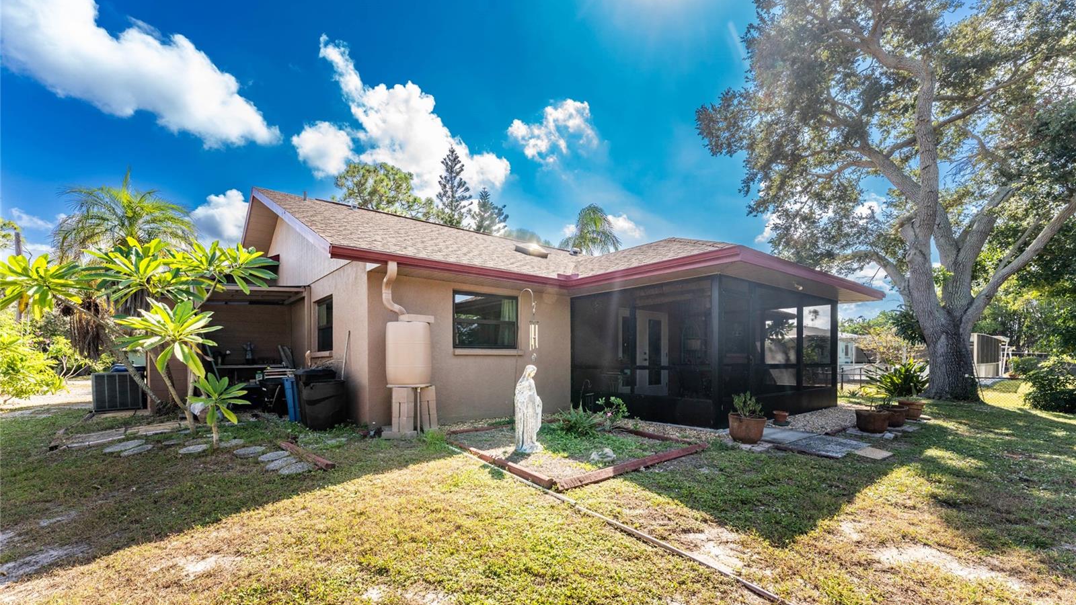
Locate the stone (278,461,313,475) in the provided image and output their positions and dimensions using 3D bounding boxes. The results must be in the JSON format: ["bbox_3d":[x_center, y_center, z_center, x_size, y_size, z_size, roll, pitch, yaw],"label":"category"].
[{"bbox_3d":[-2.481,1.698,4.280,0.320,0.050,0.320,5,-8,-36],"label":"stone"}]

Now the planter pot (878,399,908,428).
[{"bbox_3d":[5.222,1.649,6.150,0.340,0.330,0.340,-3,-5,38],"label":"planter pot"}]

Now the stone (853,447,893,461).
[{"bbox_3d":[3.904,1.768,4.850,0.360,0.050,0.280,1,-3,-30],"label":"stone"}]

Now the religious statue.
[{"bbox_3d":[-0.117,1.273,5.050,0.360,1.040,0.300,2,-3,-41],"label":"religious statue"}]

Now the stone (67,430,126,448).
[{"bbox_3d":[-6.038,1.877,5.750,0.600,0.060,0.580,-3,-4,45],"label":"stone"}]

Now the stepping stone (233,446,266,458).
[{"bbox_3d":[-3.403,1.760,4.930,0.320,0.050,0.320,5,-8,-36],"label":"stepping stone"}]

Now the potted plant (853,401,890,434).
[{"bbox_3d":[4.883,1.666,6.120,0.390,0.460,0.390,5,-8,-36],"label":"potted plant"}]

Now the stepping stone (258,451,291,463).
[{"bbox_3d":[-2.898,1.700,4.600,0.320,0.050,0.320,0,-3,0],"label":"stepping stone"}]

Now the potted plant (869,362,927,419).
[{"bbox_3d":[6.272,1.532,7.300,0.800,1.020,0.760,-2,-3,41],"label":"potted plant"}]

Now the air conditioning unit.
[{"bbox_3d":[-8.530,1.830,8.580,0.690,0.740,0.690,5,-8,-36],"label":"air conditioning unit"}]

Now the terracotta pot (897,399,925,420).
[{"bbox_3d":[6.524,1.880,7.300,0.370,0.320,0.370,-2,-3,41],"label":"terracotta pot"}]

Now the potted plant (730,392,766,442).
[{"bbox_3d":[2.678,1.456,5.330,0.430,0.640,0.430,5,-8,-36],"label":"potted plant"}]

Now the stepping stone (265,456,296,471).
[{"bbox_3d":[-2.749,1.721,4.470,0.320,0.050,0.320,5,-8,-36],"label":"stepping stone"}]

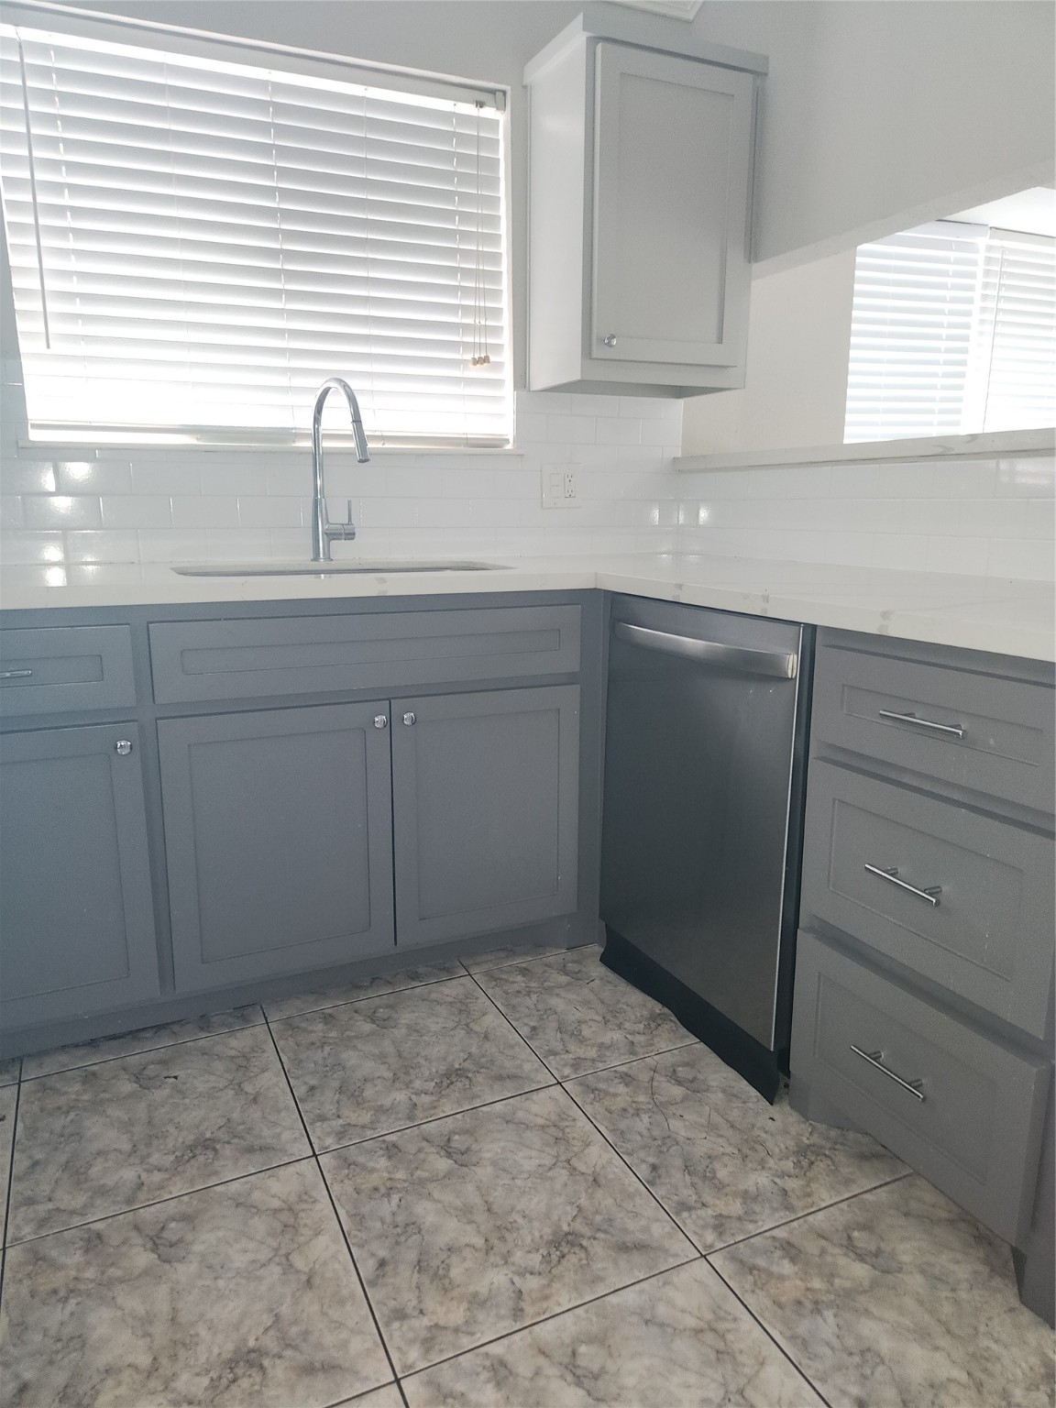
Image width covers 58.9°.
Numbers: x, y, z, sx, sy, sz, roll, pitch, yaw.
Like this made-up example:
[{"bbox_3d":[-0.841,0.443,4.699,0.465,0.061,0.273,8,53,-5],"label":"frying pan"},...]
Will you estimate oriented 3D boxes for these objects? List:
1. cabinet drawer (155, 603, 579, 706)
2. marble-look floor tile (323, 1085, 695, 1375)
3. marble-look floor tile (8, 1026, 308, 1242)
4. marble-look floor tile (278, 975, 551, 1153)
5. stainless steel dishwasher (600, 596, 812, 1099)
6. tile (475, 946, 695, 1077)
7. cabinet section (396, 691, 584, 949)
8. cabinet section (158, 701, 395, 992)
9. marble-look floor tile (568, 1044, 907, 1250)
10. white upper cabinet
[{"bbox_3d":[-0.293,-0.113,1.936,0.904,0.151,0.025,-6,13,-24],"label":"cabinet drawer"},{"bbox_3d":[-0.049,0.777,1.448,0.452,0.015,0.452,-6,13,-24],"label":"marble-look floor tile"},{"bbox_3d":[-0.656,0.739,1.664,0.452,0.015,0.452,-6,13,-24],"label":"marble-look floor tile"},{"bbox_3d":[-0.243,0.696,1.853,0.452,0.015,0.452,-6,13,-24],"label":"marble-look floor tile"},{"bbox_3d":[0.549,0.217,1.955,0.620,0.862,0.611,-6,13,-24],"label":"stainless steel dishwasher"},{"bbox_3d":[0.170,0.652,2.042,0.452,0.015,0.452,-6,13,-24],"label":"tile"},{"bbox_3d":[-0.193,0.198,2.311,0.448,0.554,0.500,-5,13,-25],"label":"cabinet section"},{"bbox_3d":[-0.599,0.236,2.119,0.453,0.554,0.500,-5,13,-25],"label":"cabinet section"},{"bbox_3d":[0.364,0.734,1.637,0.452,0.015,0.452,-6,13,-24],"label":"marble-look floor tile"},{"bbox_3d":[0.298,-1.253,2.489,0.527,0.798,0.337,-6,13,-24],"label":"white upper cabinet"}]

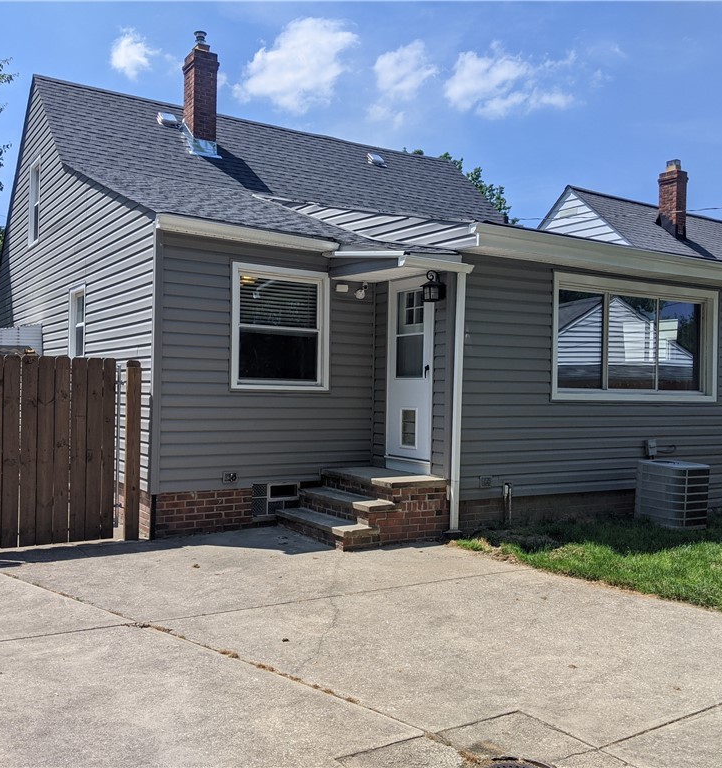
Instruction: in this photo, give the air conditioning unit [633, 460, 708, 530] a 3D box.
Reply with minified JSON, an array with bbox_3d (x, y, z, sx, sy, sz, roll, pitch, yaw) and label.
[{"bbox_3d":[3.640,1.276,9.290,0.550,0.670,0.640,1,-1,-33],"label":"air conditioning unit"}]

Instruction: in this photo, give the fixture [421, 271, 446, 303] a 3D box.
[{"bbox_3d":[0.765,-1.031,8.420,0.220,0.325,0.185,1,-1,-33],"label":"fixture"}]

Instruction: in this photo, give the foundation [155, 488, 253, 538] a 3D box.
[{"bbox_3d":[-1.677,1.334,8.394,1.114,0.445,0.210,1,-1,-34],"label":"foundation"}]

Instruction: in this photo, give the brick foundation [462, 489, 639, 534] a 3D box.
[{"bbox_3d":[2.124,1.422,9.061,2.691,0.385,0.210,1,-1,-30],"label":"brick foundation"}]

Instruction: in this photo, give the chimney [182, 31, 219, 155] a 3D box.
[{"bbox_3d":[-2.850,-5.116,14.123,0.500,2.260,0.590,1,-1,-33],"label":"chimney"}]

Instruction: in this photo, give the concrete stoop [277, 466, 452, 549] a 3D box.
[{"bbox_3d":[-0.021,1.300,8.549,1.310,0.620,1.430,1,-1,-33],"label":"concrete stoop"}]

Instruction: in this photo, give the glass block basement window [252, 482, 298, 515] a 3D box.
[{"bbox_3d":[-0.950,1.273,8.812,0.594,0.290,0.110,1,-1,-34],"label":"glass block basement window"}]

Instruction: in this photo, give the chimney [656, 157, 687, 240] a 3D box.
[{"bbox_3d":[8.272,-4.862,21.181,0.480,2.150,0.610,1,-1,-33],"label":"chimney"}]

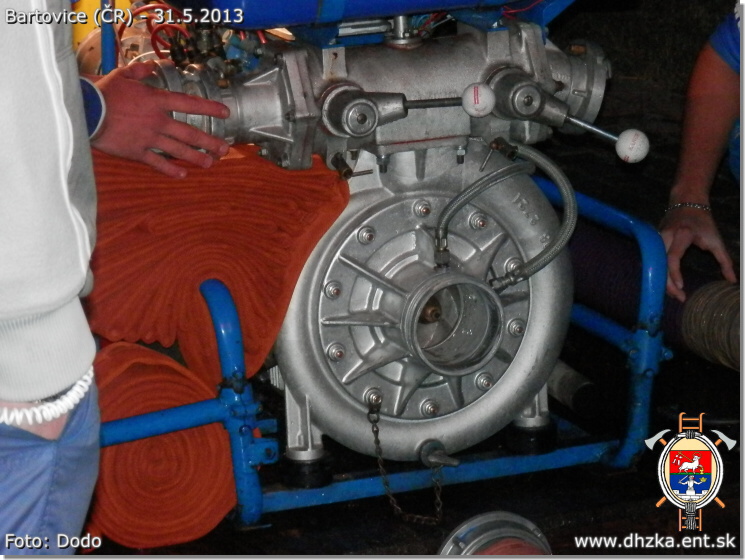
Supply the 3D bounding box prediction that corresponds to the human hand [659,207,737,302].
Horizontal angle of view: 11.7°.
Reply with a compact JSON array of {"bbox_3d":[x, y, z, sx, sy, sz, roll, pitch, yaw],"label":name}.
[{"bbox_3d":[0.480,-0.036,5.390,0.118,0.145,0.100,6,-15,0],"label":"human hand"}]

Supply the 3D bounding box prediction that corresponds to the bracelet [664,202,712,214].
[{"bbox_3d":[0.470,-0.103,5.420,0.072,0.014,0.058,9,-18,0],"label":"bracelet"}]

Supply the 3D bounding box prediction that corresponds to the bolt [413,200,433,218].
[{"bbox_3d":[0.066,-0.092,4.729,0.022,0.022,0.022,-7,14,-20],"label":"bolt"}]

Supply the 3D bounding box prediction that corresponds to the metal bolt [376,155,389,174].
[{"bbox_3d":[0.013,-0.150,4.739,0.017,0.027,0.017,-7,14,-20],"label":"metal bolt"}]

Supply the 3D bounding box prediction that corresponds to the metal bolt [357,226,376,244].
[{"bbox_3d":[-0.007,-0.058,4.708,0.022,0.022,0.022,-7,14,-20],"label":"metal bolt"}]

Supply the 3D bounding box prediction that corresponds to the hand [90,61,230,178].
[{"bbox_3d":[-0.269,-0.204,4.620,0.188,0.138,0.080,12,8,-20],"label":"hand"}]

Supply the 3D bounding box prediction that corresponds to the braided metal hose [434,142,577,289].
[{"bbox_3d":[0.167,-0.085,4.754,0.229,0.171,0.126,-7,14,-20],"label":"braided metal hose"}]

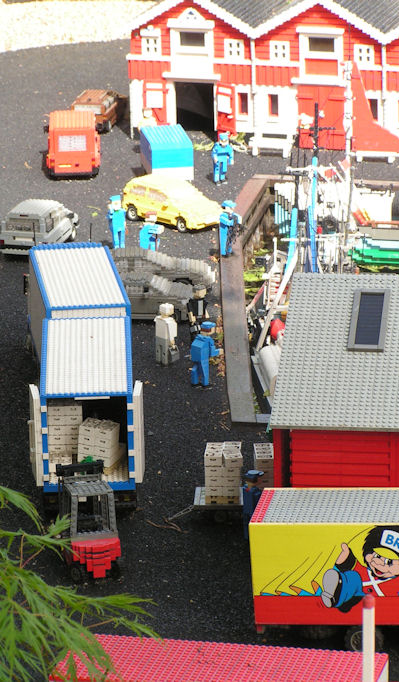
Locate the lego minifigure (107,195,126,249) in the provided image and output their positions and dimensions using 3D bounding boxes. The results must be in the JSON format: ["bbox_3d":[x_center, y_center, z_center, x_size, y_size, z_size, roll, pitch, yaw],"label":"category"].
[{"bbox_3d":[-0.145,-0.212,5.871,0.031,0.095,0.022,-11,21,-25],"label":"lego minifigure"}]

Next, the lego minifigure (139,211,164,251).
[{"bbox_3d":[-0.084,-0.180,5.772,0.033,0.094,0.031,11,23,33],"label":"lego minifigure"}]

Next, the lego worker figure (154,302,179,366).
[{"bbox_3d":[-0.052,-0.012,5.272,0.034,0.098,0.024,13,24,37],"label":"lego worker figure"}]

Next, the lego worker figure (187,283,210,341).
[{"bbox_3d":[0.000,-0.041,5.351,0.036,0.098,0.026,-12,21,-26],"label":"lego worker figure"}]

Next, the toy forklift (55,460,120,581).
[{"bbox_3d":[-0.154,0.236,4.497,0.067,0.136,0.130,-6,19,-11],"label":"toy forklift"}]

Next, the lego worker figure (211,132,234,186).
[{"bbox_3d":[0.045,-0.345,6.239,0.039,0.097,0.026,-6,19,-11],"label":"lego worker figure"}]

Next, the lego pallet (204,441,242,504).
[{"bbox_3d":[0.032,0.182,4.551,0.050,0.067,0.058,0,19,5],"label":"lego pallet"}]

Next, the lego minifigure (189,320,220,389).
[{"bbox_3d":[0.010,0.019,5.174,0.037,0.099,0.035,-18,25,-39],"label":"lego minifigure"}]

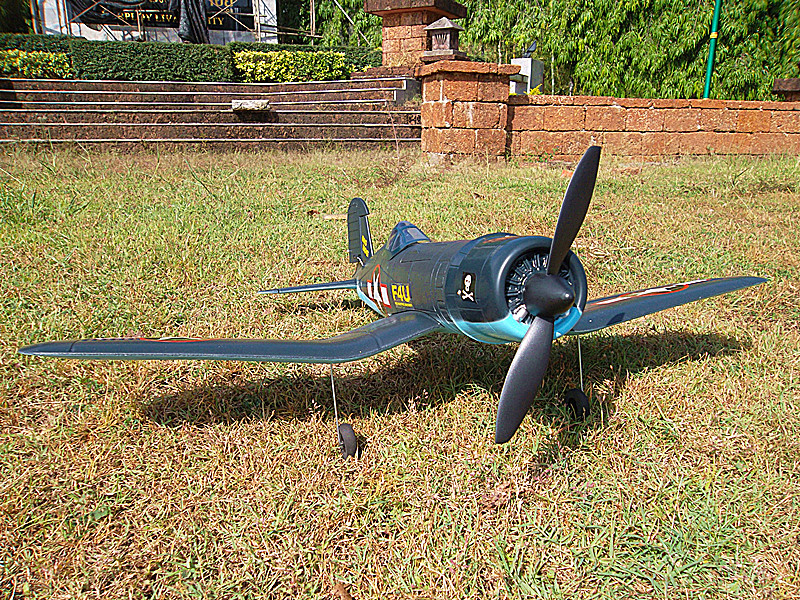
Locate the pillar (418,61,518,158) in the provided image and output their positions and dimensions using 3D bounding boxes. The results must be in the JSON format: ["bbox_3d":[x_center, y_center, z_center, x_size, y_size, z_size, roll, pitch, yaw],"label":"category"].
[{"bbox_3d":[0.665,-1.945,6.454,0.800,0.890,0.800,-4,16,-15],"label":"pillar"}]

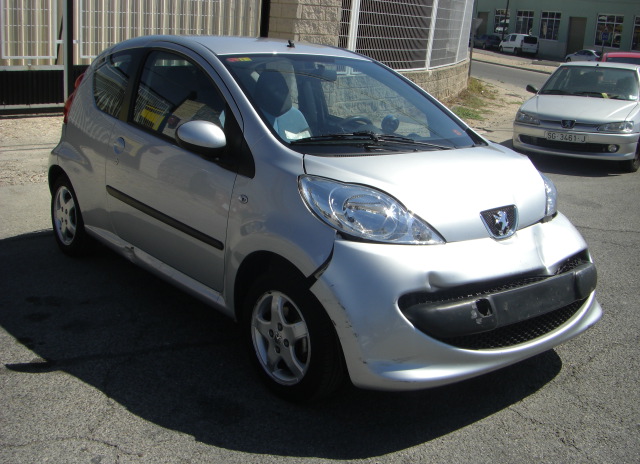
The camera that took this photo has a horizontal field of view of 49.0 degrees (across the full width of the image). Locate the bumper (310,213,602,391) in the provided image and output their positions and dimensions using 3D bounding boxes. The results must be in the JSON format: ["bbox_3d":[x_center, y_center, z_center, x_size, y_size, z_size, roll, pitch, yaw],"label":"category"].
[{"bbox_3d":[0.717,0.248,2.969,1.550,0.520,0.460,-8,18,-39],"label":"bumper"}]

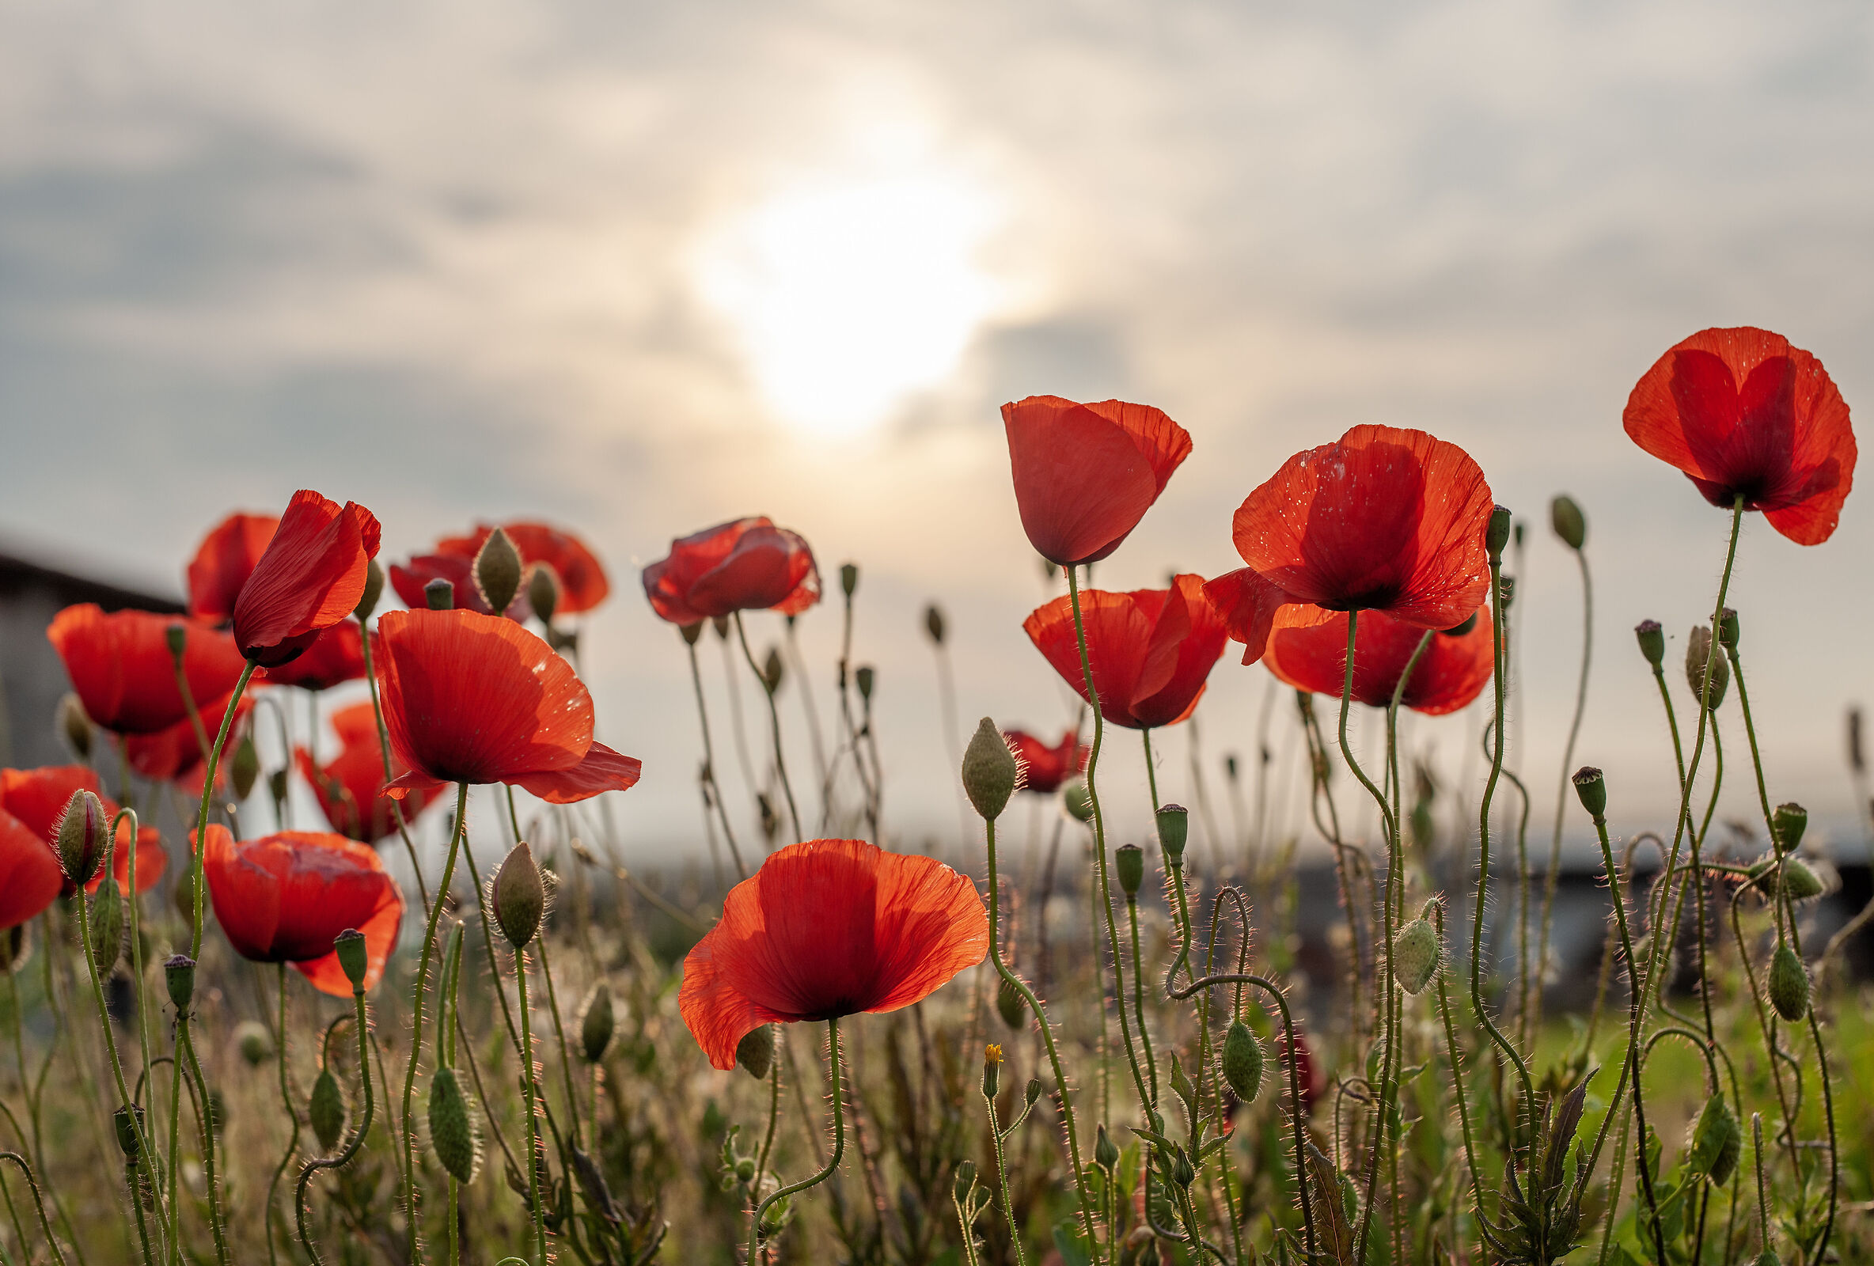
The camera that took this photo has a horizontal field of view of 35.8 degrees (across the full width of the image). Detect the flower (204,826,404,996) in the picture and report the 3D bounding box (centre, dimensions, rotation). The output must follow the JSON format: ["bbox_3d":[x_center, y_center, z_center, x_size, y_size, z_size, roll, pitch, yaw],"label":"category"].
[{"bbox_3d":[-0.188,0.082,0.860,0.059,0.049,0.053,1,-5,-12],"label":"flower"}]

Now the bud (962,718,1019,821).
[{"bbox_3d":[0.012,0.030,0.637,0.012,0.022,0.012,-2,-6,0],"label":"bud"}]

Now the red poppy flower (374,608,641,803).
[{"bbox_3d":[-0.098,0.017,0.663,0.060,0.043,0.053,0,-6,0],"label":"red poppy flower"}]

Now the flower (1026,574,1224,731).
[{"bbox_3d":[0.054,0.005,0.830,0.058,0.043,0.055,-5,-3,0],"label":"flower"}]

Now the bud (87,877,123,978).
[{"bbox_3d":[-0.235,0.083,0.820,0.010,0.028,0.010,3,-5,-16],"label":"bud"}]

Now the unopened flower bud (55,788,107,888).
[{"bbox_3d":[-0.209,0.050,0.710,0.012,0.025,0.012,-3,-3,0],"label":"unopened flower bud"}]

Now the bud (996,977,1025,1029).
[{"bbox_3d":[0.021,0.103,0.810,0.007,0.015,0.007,-15,-3,0],"label":"bud"}]

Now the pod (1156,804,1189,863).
[{"bbox_3d":[0.053,0.045,0.650,0.007,0.014,0.007,-3,-6,0],"label":"pod"}]

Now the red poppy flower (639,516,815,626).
[{"bbox_3d":[-0.059,-0.017,0.830,0.051,0.031,0.047,-3,-5,0],"label":"red poppy flower"}]

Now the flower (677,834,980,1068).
[{"bbox_3d":[-0.026,0.080,0.720,0.075,0.056,0.068,0,-5,0],"label":"flower"}]

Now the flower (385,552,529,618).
[{"bbox_3d":[-0.178,-0.014,1.080,0.055,0.033,0.052,1,-5,-9],"label":"flower"}]

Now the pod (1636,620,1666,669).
[{"bbox_3d":[0.182,0.003,0.740,0.007,0.013,0.007,-11,-3,0],"label":"pod"}]

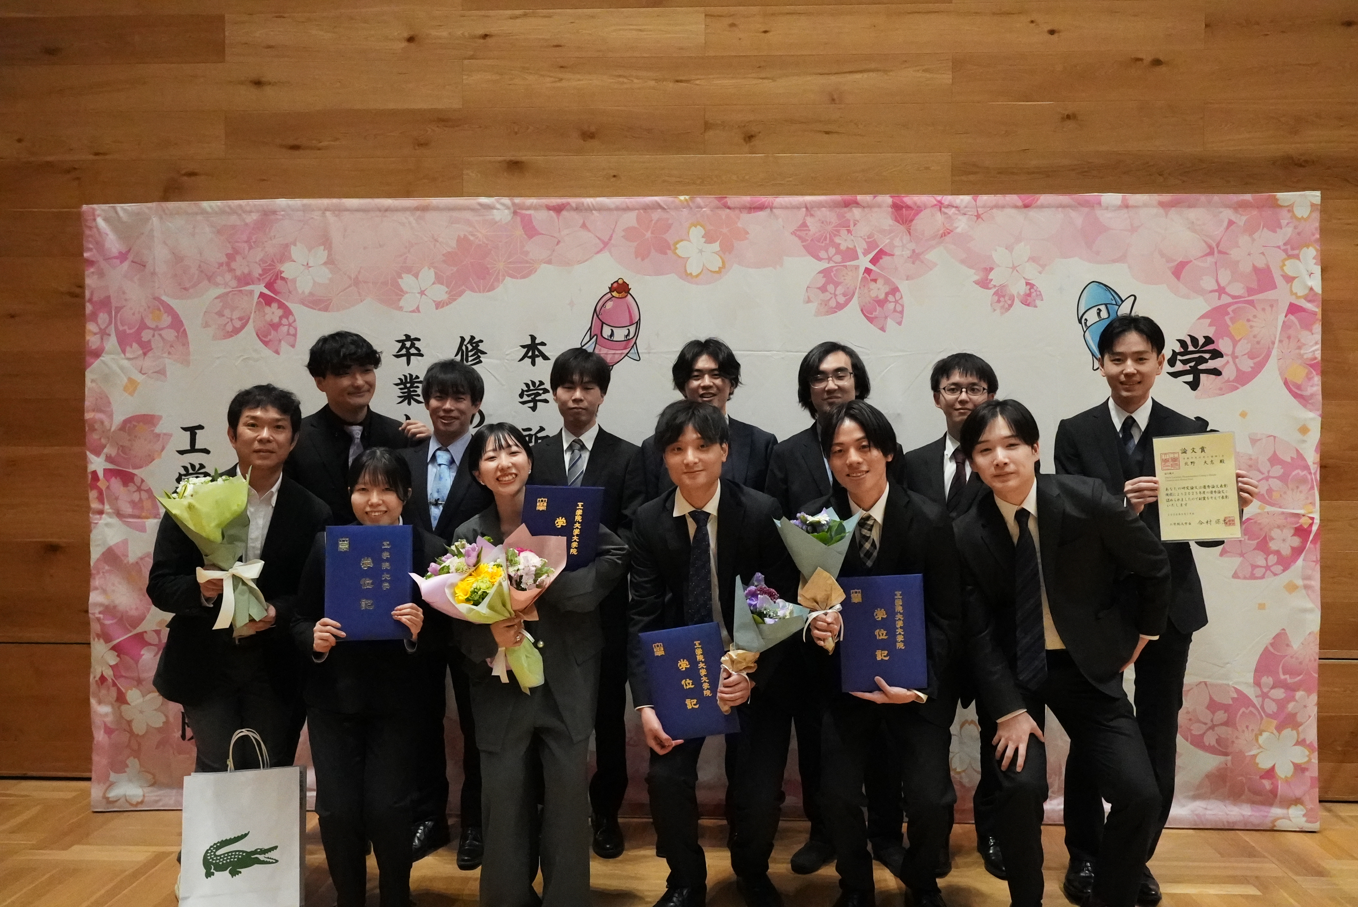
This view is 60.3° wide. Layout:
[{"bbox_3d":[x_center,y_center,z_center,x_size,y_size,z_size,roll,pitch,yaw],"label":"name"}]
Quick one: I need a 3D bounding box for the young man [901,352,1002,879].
[{"bbox_3d":[0.931,0.510,3.838,0.505,1.687,0.333,0,0,10],"label":"young man"}]

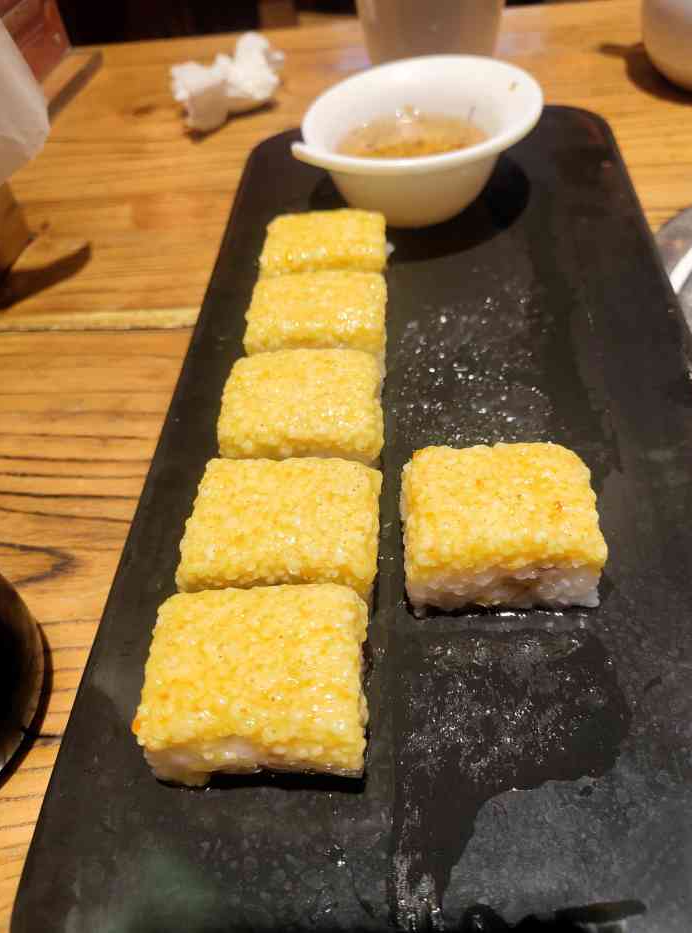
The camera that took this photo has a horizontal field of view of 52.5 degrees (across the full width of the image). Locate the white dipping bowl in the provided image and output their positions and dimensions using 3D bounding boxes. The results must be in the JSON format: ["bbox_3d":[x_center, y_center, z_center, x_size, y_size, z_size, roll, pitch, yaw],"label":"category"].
[{"bbox_3d":[0.027,-0.116,0.259,0.086,0.034,0.085,-1,52,8],"label":"white dipping bowl"}]

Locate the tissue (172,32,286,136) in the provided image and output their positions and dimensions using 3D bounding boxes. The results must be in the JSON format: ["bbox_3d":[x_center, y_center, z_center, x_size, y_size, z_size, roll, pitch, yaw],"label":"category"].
[{"bbox_3d":[-0.058,-0.198,0.355,0.053,0.030,0.041,-1,52,8],"label":"tissue"}]

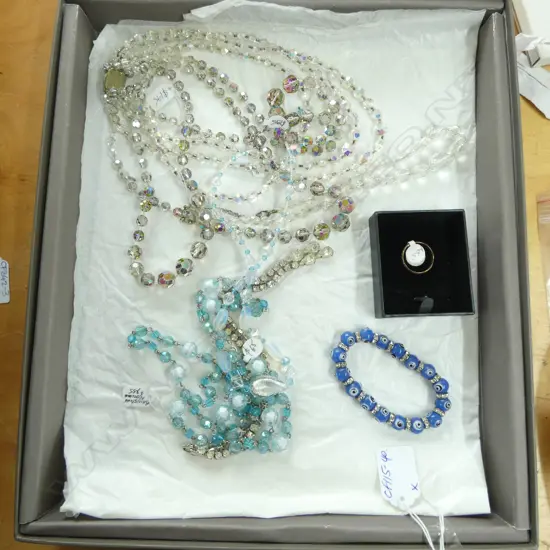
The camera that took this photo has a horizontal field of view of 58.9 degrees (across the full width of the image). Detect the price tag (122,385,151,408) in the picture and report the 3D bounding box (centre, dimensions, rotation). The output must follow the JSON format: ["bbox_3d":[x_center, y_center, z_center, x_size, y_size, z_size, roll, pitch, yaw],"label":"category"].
[{"bbox_3d":[-0.087,0.076,0.305,0.017,0.001,0.012,7,82,1],"label":"price tag"}]

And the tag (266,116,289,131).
[{"bbox_3d":[0.002,-0.108,0.346,0.015,0.001,0.010,12,83,3],"label":"tag"}]

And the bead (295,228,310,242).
[{"bbox_3d":[0.018,-0.026,0.317,0.009,0.009,0.009,0,82,0],"label":"bead"}]

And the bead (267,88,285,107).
[{"bbox_3d":[0.001,-0.128,0.351,0.013,0.013,0.013,1,82,2],"label":"bead"}]

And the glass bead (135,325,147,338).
[{"bbox_3d":[-0.085,0.036,0.309,0.007,0.007,0.007,0,81,0],"label":"glass bead"}]

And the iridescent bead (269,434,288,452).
[{"bbox_3d":[0.003,0.103,0.297,0.010,0.010,0.010,0,81,0],"label":"iridescent bead"}]

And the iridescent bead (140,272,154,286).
[{"bbox_3d":[-0.082,0.003,0.313,0.009,0.009,0.009,1,83,0],"label":"iridescent bead"}]

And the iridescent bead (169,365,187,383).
[{"bbox_3d":[-0.059,0.060,0.297,0.011,0.011,0.011,0,82,0],"label":"iridescent bead"}]

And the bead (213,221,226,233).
[{"bbox_3d":[-0.035,-0.030,0.310,0.007,0.007,0.007,0,82,0],"label":"bead"}]

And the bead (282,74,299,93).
[{"bbox_3d":[0.010,-0.126,0.322,0.011,0.011,0.011,0,82,0],"label":"bead"}]

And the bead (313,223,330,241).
[{"bbox_3d":[0.030,-0.028,0.316,0.011,0.011,0.011,1,83,0],"label":"bead"}]

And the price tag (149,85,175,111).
[{"bbox_3d":[-0.076,-0.119,0.327,0.017,0.002,0.011,-38,84,-5],"label":"price tag"}]

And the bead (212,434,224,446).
[{"bbox_3d":[-0.034,0.101,0.297,0.007,0.007,0.007,0,81,0],"label":"bead"}]

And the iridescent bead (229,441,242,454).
[{"bbox_3d":[-0.026,0.113,0.320,0.008,0.008,0.008,1,82,2],"label":"iridescent bead"}]

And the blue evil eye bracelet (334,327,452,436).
[{"bbox_3d":[0.076,0.071,0.323,0.085,0.010,0.051,34,85,6],"label":"blue evil eye bracelet"}]

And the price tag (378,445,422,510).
[{"bbox_3d":[0.076,0.125,0.301,0.023,0.001,0.037,-6,83,-1],"label":"price tag"}]

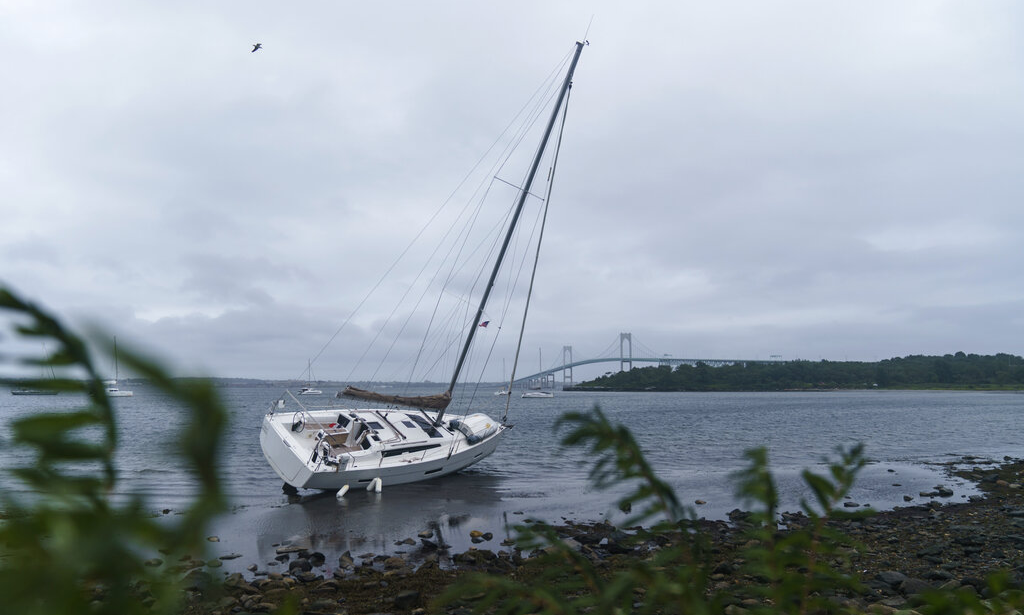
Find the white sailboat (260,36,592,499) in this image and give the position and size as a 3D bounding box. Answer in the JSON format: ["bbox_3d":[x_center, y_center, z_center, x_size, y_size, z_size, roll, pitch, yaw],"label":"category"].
[{"bbox_3d":[-1.186,-1.400,27.040,4.050,18.928,11.950,31,15,39],"label":"white sailboat"}]

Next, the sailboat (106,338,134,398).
[{"bbox_3d":[-129.747,19.584,223.091,12.000,19.900,6.400,3,-7,-24],"label":"sailboat"}]

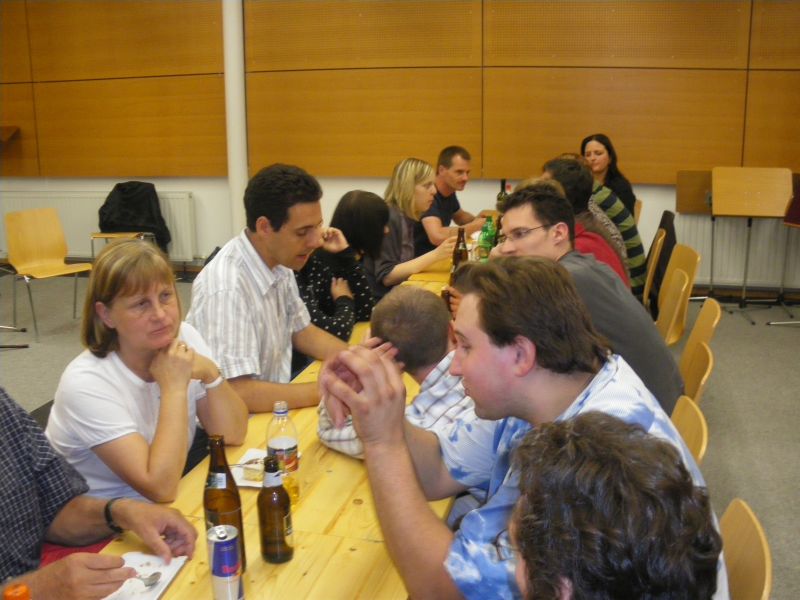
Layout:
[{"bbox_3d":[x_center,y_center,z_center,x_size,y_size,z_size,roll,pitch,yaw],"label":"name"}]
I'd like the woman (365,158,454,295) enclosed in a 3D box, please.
[{"bbox_3d":[0.018,-0.015,3.947,0.700,1.270,0.480,1,14,7],"label":"woman"}]

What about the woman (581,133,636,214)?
[{"bbox_3d":[1.158,-0.385,5.333,0.700,1.290,0.480,-5,14,-17],"label":"woman"}]

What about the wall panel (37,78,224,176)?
[{"bbox_3d":[-2.432,-1.584,7.594,2.050,0.910,0.050,3,14,14],"label":"wall panel"}]

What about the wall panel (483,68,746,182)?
[{"bbox_3d":[1.685,-1.370,6.552,2.080,0.910,0.050,3,14,14],"label":"wall panel"}]

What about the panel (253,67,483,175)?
[{"bbox_3d":[-0.306,-1.374,6.462,1.870,0.830,0.050,3,14,12],"label":"panel"}]

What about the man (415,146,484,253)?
[{"bbox_3d":[0.256,-0.254,4.844,0.760,1.280,0.520,4,14,17],"label":"man"}]

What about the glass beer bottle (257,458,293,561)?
[{"bbox_3d":[-0.228,0.381,1.535,0.060,0.205,0.060,0,13,0],"label":"glass beer bottle"}]

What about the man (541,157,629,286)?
[{"bbox_3d":[0.785,-0.005,3.876,0.750,1.280,0.500,6,15,24],"label":"man"}]

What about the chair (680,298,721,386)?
[{"bbox_3d":[0.965,0.393,3.290,0.520,0.820,0.480,3,14,14],"label":"chair"}]

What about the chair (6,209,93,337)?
[{"bbox_3d":[-2.386,-0.196,5.725,0.470,0.820,0.540,-11,17,-35],"label":"chair"}]

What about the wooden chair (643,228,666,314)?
[{"bbox_3d":[1.314,-0.081,5.115,0.520,0.800,0.470,3,14,12],"label":"wooden chair"}]

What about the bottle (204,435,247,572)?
[{"bbox_3d":[-0.315,0.363,1.491,0.068,0.260,0.068,3,14,14],"label":"bottle"}]

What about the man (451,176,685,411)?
[{"bbox_3d":[0.493,0.316,2.529,0.760,1.300,0.530,3,15,12],"label":"man"}]

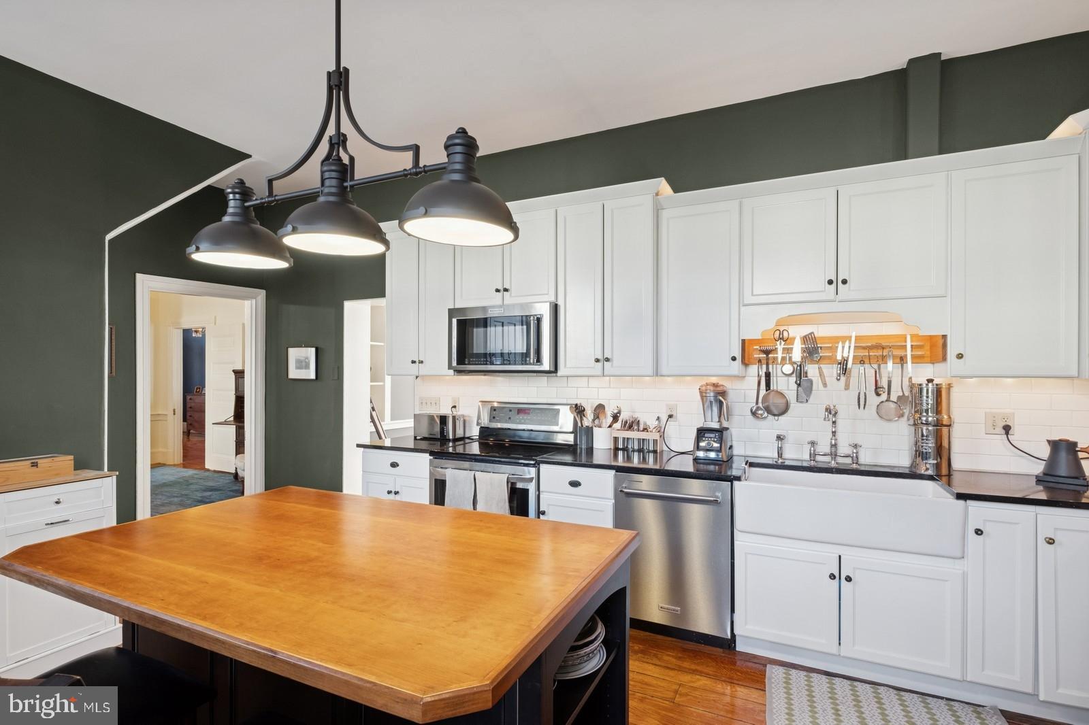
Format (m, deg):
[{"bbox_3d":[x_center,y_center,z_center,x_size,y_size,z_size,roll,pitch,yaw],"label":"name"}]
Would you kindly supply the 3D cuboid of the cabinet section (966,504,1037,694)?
[{"bbox_3d":[1.994,0.966,2.377,0.218,0.732,0.590,0,0,25],"label":"cabinet section"}]

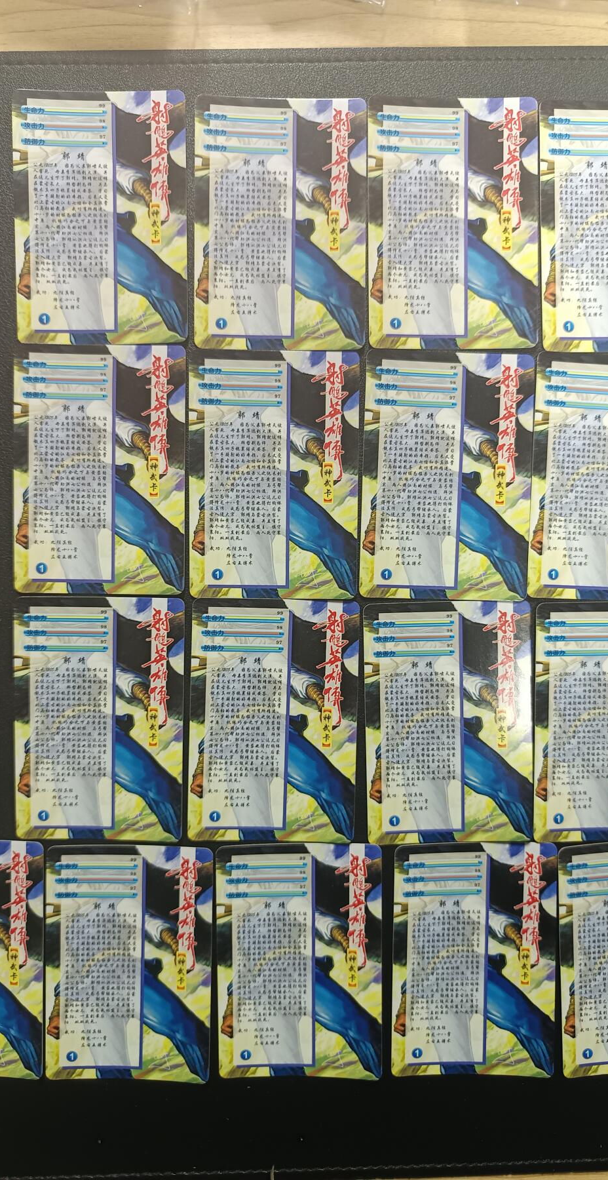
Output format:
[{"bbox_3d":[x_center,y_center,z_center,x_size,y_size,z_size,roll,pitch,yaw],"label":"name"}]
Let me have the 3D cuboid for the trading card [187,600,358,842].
[{"bbox_3d":[-0.011,0.047,0.295,0.060,0.001,0.088,1,93,-2],"label":"trading card"}]

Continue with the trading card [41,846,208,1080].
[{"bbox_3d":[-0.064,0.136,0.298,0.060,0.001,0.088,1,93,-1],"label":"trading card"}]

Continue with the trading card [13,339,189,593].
[{"bbox_3d":[-0.072,-0.042,0.288,0.060,0.001,0.087,1,92,-1],"label":"trading card"}]

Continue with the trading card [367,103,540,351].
[{"bbox_3d":[0.053,-0.129,0.287,0.060,0.001,0.087,0,92,-1],"label":"trading card"}]

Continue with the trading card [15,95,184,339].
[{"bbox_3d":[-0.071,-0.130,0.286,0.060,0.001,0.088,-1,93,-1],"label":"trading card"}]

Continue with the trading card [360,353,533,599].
[{"bbox_3d":[0.051,-0.040,0.291,0.060,0.001,0.087,1,92,-1],"label":"trading card"}]

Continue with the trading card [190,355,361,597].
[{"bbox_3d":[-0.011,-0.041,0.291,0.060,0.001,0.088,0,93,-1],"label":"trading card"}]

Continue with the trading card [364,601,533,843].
[{"bbox_3d":[0.052,0.048,0.294,0.060,0.001,0.087,-1,92,-1],"label":"trading card"}]

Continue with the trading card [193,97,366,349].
[{"bbox_3d":[-0.009,-0.128,0.287,0.060,0.001,0.088,0,93,-1],"label":"trading card"}]

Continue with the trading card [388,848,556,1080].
[{"bbox_3d":[0.062,0.135,0.298,0.060,0.001,0.087,0,92,-1],"label":"trading card"}]

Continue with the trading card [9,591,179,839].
[{"bbox_3d":[-0.073,0.046,0.292,0.060,0.001,0.087,1,92,-1],"label":"trading card"}]

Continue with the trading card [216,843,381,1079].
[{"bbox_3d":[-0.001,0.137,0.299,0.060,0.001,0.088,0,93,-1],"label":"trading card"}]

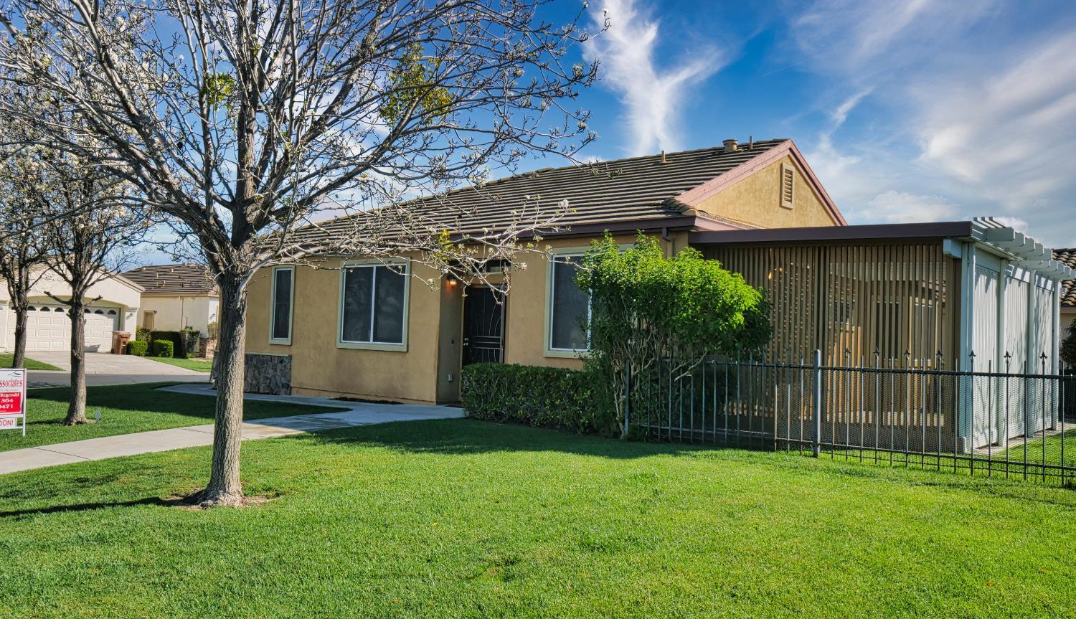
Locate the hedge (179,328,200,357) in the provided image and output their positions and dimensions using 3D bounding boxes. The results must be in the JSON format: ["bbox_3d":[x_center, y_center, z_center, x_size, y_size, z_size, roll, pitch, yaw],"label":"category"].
[{"bbox_3d":[-15.674,1.495,39.200,0.880,1.270,0.950,3,-2,-12],"label":"hedge"}]

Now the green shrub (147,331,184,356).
[{"bbox_3d":[-16.919,1.564,39.500,1.600,1.120,1.100,3,-2,-12],"label":"green shrub"}]

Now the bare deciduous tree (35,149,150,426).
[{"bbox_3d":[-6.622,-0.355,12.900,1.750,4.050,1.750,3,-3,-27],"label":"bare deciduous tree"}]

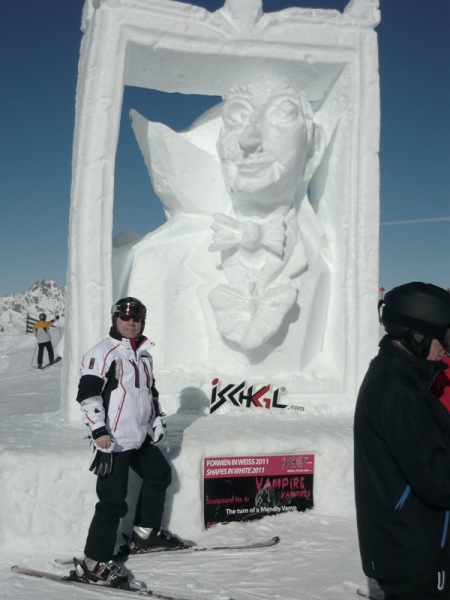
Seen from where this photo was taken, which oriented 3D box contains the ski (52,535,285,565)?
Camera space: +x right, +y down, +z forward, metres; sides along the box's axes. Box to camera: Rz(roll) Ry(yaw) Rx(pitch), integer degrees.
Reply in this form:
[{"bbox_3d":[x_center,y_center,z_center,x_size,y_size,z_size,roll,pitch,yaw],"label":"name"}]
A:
[{"bbox_3d":[-0.375,1.735,5.300,1.600,0.100,0.110,0,-1,-12],"label":"ski"}]

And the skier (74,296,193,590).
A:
[{"bbox_3d":[-0.600,0.880,5.000,0.660,1.820,0.520,1,-2,-43],"label":"skier"}]

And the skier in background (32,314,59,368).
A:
[{"bbox_3d":[-5.630,1.290,24.000,0.800,1.730,0.500,0,-1,9],"label":"skier in background"}]

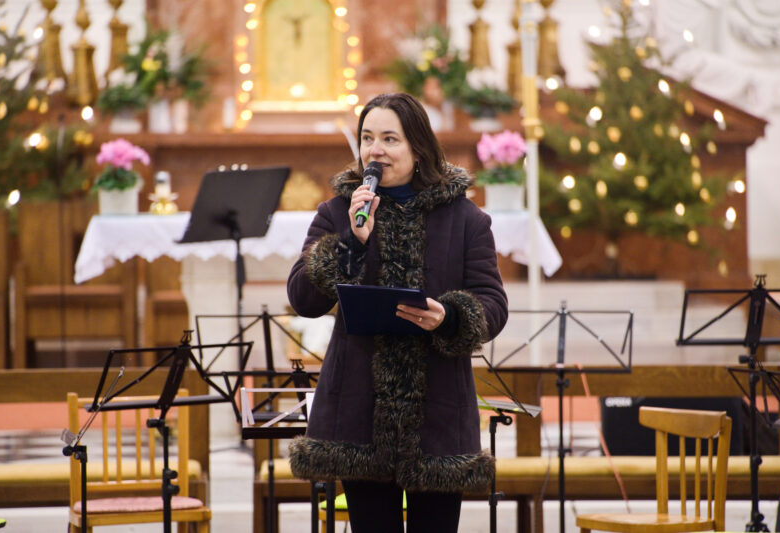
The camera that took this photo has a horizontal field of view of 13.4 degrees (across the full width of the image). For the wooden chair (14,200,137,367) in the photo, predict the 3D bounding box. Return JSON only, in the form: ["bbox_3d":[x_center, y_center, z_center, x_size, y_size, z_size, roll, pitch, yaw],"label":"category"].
[{"bbox_3d":[-1.715,0.120,18.200,0.660,0.970,0.580,0,2,-3],"label":"wooden chair"}]

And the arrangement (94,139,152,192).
[{"bbox_3d":[-1.168,-0.444,14.500,0.250,0.226,0.240,0,2,0],"label":"arrangement"}]

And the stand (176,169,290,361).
[{"bbox_3d":[-0.645,0.172,14.000,0.500,1.190,0.480,-2,2,-41],"label":"stand"}]

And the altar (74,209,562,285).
[{"bbox_3d":[-0.318,-0.088,14.600,2.080,0.290,0.850,0,2,-3],"label":"altar"}]

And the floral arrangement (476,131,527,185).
[{"bbox_3d":[0.482,-0.476,14.550,0.227,0.235,0.225,0,2,0],"label":"floral arrangement"}]

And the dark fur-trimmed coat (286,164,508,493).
[{"bbox_3d":[0.020,0.162,8.700,0.575,0.850,0.400,0,2,5],"label":"dark fur-trimmed coat"}]

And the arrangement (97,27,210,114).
[{"bbox_3d":[-1.561,-1.294,22.000,0.750,0.580,0.500,0,2,0],"label":"arrangement"}]

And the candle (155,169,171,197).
[{"bbox_3d":[-0.990,-0.357,14.500,0.067,0.122,0.067,0,2,0],"label":"candle"}]

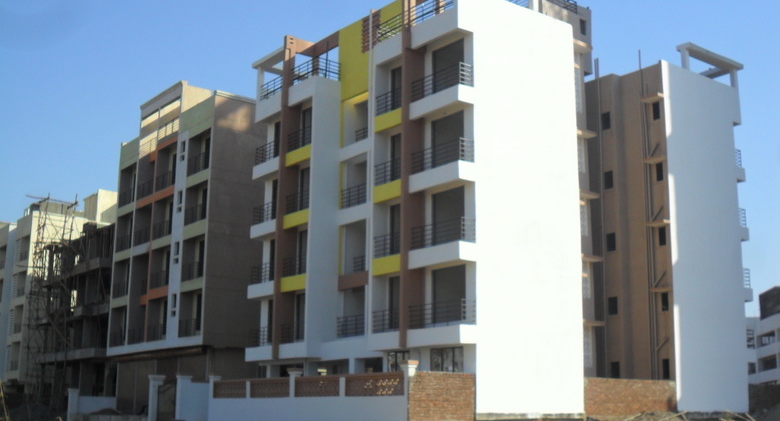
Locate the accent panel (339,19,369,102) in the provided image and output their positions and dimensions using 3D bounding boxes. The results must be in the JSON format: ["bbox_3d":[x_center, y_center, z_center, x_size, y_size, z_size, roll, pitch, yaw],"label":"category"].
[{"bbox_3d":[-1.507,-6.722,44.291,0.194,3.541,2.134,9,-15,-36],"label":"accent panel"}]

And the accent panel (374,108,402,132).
[{"bbox_3d":[0.019,-3.668,40.241,0.157,0.688,1.898,9,-15,-35],"label":"accent panel"}]

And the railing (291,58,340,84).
[{"bbox_3d":[-3.394,-6.140,45.386,1.339,0.873,2.231,9,-15,-36],"label":"railing"}]

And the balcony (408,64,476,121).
[{"bbox_3d":[1.990,-4.487,38.219,0.787,1.514,2.970,9,-15,-35],"label":"balcony"}]

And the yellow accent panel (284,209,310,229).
[{"bbox_3d":[-4.062,0.394,43.819,0.145,0.601,2.124,9,-15,-36],"label":"yellow accent panel"}]

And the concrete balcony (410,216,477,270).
[{"bbox_3d":[1.944,1.297,36.982,0.787,1.544,3.009,9,-15,-35],"label":"concrete balcony"}]

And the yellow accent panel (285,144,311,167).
[{"bbox_3d":[-4.025,-2.423,44.398,0.145,0.611,2.095,9,-15,-36],"label":"yellow accent panel"}]

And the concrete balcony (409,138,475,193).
[{"bbox_3d":[1.973,-1.614,37.596,0.787,1.554,3.009,9,-15,-35],"label":"concrete balcony"}]

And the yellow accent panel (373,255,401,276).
[{"bbox_3d":[-0.062,2.114,38.003,0.145,0.669,1.824,9,-15,-36],"label":"yellow accent panel"}]

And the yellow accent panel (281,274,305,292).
[{"bbox_3d":[-4.122,3.179,43.278,0.145,0.611,2.115,9,-15,-36],"label":"yellow accent panel"}]

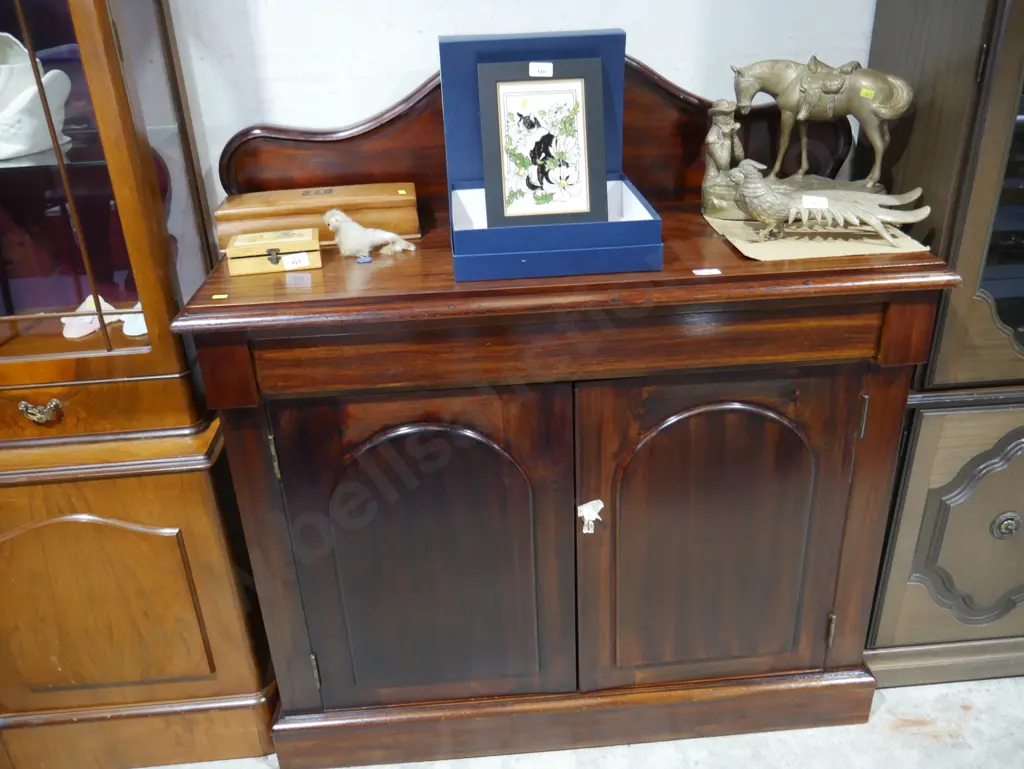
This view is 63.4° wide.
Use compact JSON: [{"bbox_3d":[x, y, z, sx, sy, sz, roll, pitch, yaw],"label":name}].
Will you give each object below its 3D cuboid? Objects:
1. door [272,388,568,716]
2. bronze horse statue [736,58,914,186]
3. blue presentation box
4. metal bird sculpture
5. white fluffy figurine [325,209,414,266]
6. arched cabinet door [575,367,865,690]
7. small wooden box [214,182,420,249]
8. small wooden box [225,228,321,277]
[{"bbox_3d":[-0.125,0.291,1.404,0.467,0.628,0.025,-4,24,-2],"label":"door"},{"bbox_3d":[0.522,-0.451,1.420,0.283,0.210,0.081,8,28,20],"label":"bronze horse statue"},{"bbox_3d":[0.053,-0.374,1.301,0.306,0.308,0.363,-4,26,-2],"label":"blue presentation box"},{"bbox_3d":[0.506,-0.299,1.336,0.314,0.127,0.130,-4,24,-2],"label":"metal bird sculpture"},{"bbox_3d":[-0.228,-0.241,1.315,0.138,0.079,0.061,-10,27,-15],"label":"white fluffy figurine"},{"bbox_3d":[0.339,0.261,1.423,0.461,0.628,0.025,-4,24,-2],"label":"arched cabinet door"},{"bbox_3d":[-0.333,-0.295,1.452,0.338,0.066,0.140,-5,26,-6],"label":"small wooden box"},{"bbox_3d":[-0.370,-0.209,1.305,0.139,0.042,0.079,-7,26,-9],"label":"small wooden box"}]

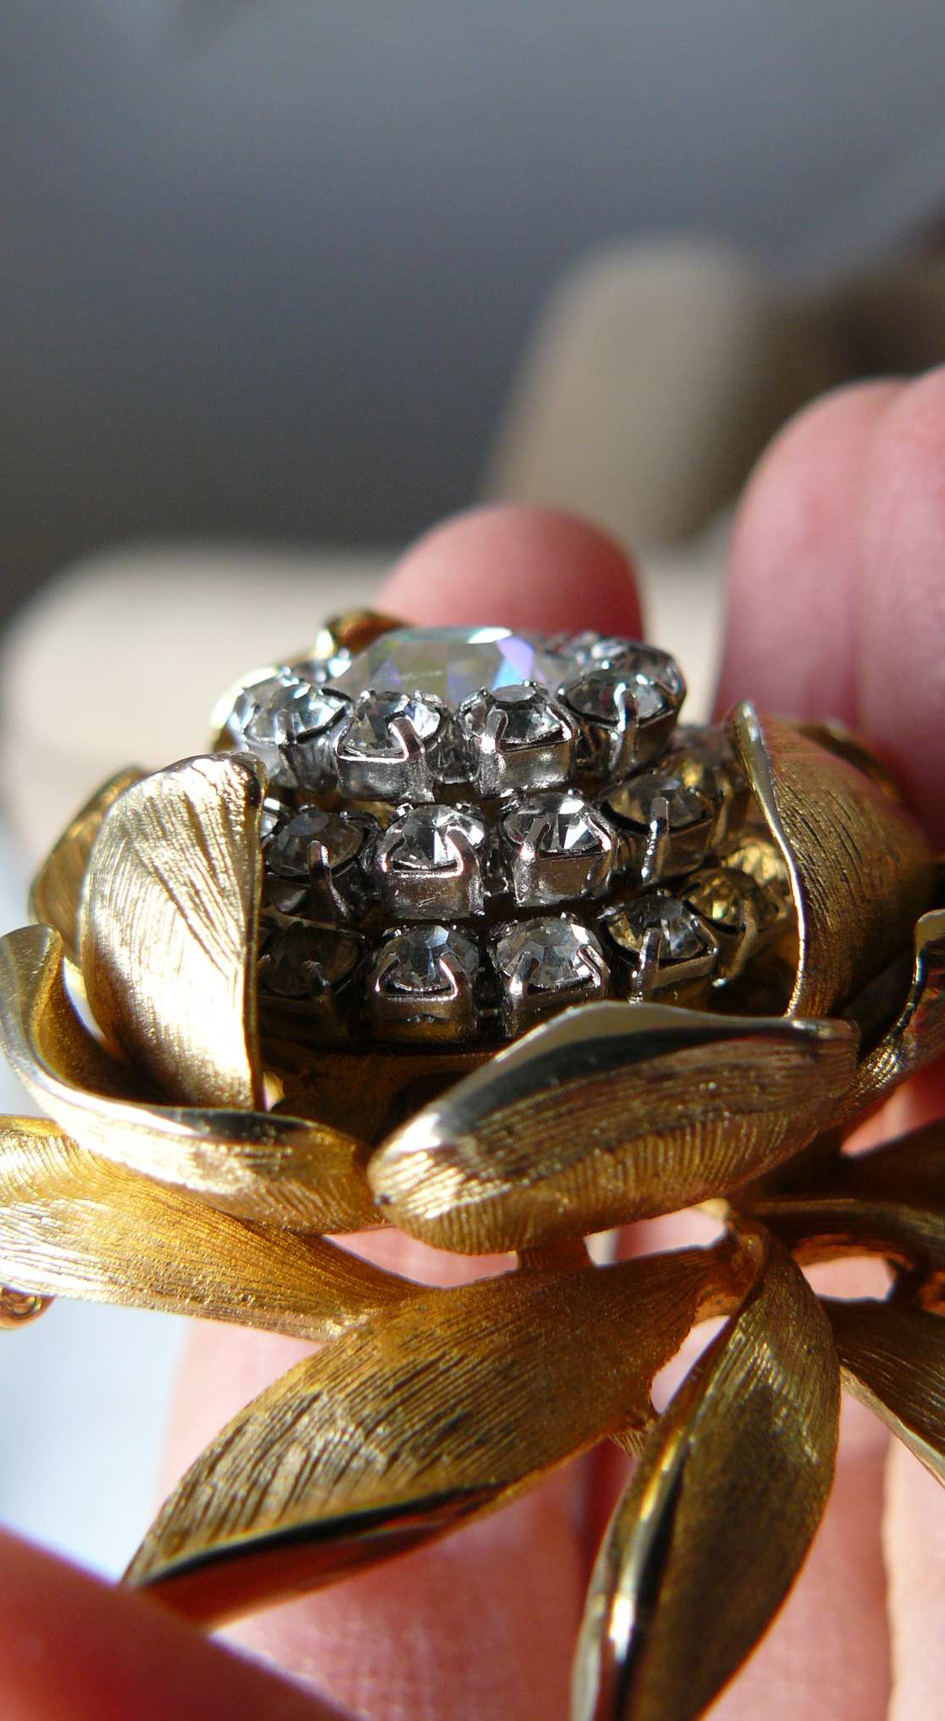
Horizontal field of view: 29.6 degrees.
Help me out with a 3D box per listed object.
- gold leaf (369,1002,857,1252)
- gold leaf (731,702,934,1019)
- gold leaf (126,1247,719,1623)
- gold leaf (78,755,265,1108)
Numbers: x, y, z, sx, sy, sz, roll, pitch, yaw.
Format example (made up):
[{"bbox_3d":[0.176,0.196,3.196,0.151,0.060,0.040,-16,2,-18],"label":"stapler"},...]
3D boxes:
[{"bbox_3d":[0.007,0.011,0.077,0.023,0.010,0.007,-9,24,-15],"label":"gold leaf"},{"bbox_3d":[0.019,0.000,0.090,0.006,0.019,0.017,-1,17,34],"label":"gold leaf"},{"bbox_3d":[-0.001,0.023,0.077,0.030,0.004,0.011,-22,43,-30],"label":"gold leaf"},{"bbox_3d":[-0.014,0.003,0.087,0.006,0.017,0.018,-7,17,-34],"label":"gold leaf"}]

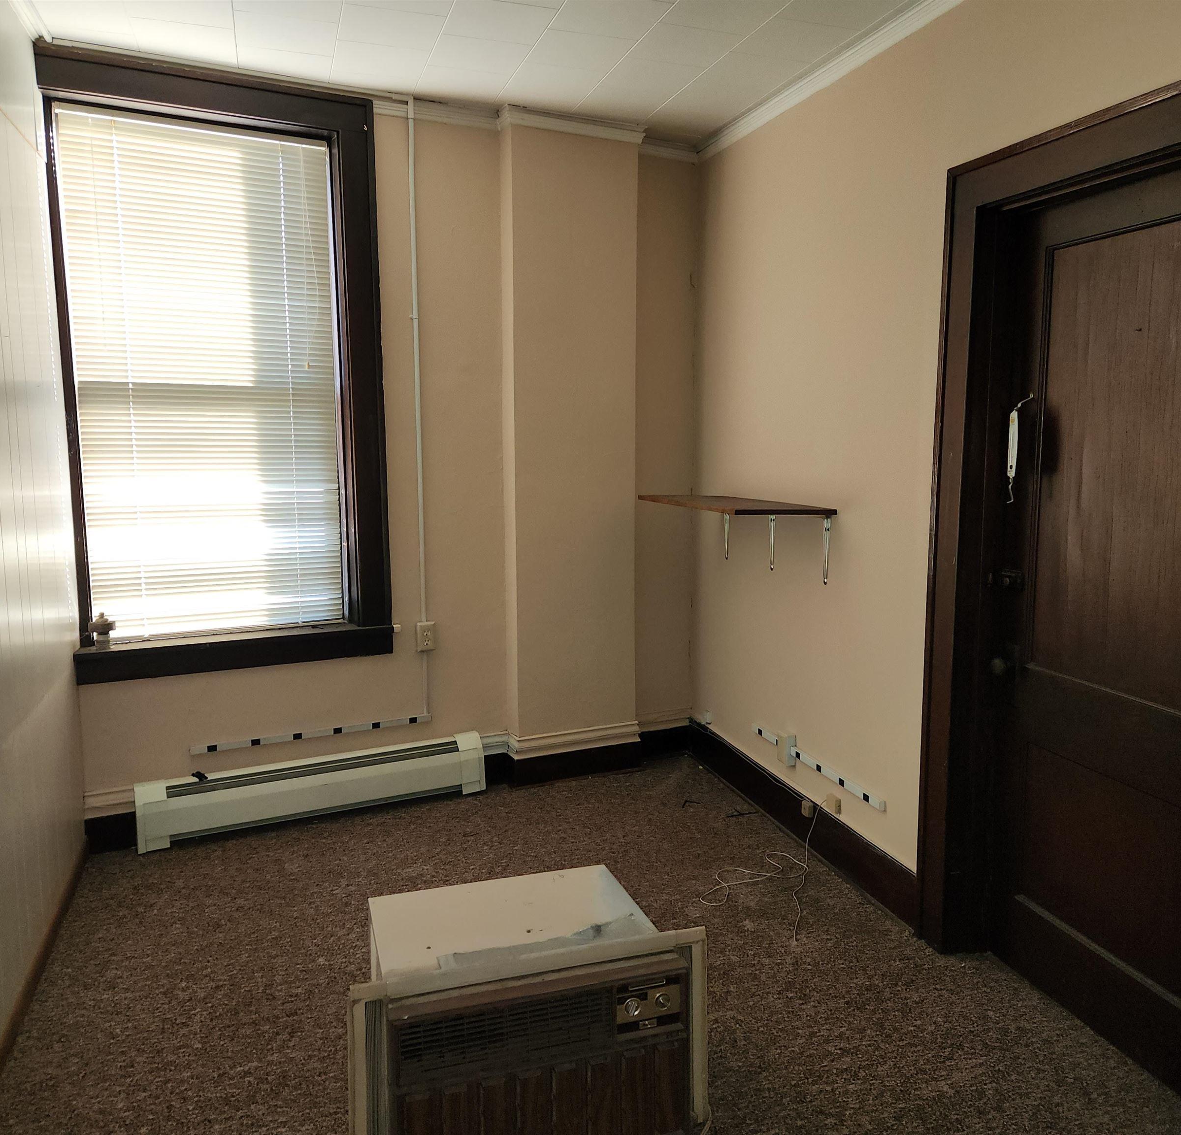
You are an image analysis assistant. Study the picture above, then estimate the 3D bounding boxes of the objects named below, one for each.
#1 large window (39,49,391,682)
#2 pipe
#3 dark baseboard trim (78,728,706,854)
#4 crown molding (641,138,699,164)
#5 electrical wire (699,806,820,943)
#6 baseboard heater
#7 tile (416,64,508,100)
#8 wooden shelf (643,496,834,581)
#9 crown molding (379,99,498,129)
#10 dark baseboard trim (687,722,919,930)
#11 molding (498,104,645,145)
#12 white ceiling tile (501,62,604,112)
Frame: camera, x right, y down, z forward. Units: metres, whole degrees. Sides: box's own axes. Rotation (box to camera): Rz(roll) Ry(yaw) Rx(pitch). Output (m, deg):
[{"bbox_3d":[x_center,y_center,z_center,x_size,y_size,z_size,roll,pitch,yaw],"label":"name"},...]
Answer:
[{"bbox_3d":[-1.298,-0.654,3.616,1.110,2.057,0.200,-4,9,-27],"label":"large window"},{"bbox_3d":[-0.671,-0.571,3.903,0.022,2.371,0.022,-4,9,-27],"label":"pipe"},{"bbox_3d":[-0.647,0.883,4.082,2.522,0.140,0.100,-4,9,-27],"label":"dark baseboard trim"},{"bbox_3d":[0.331,-1.787,4.291,0.340,0.072,0.045,-4,9,-28],"label":"crown molding"},{"bbox_3d":[0.629,0.993,3.360,0.550,0.190,0.630,-3,8,-17],"label":"electrical wire"},{"bbox_3d":[-1.034,0.850,3.895,1.330,0.228,0.085,-4,9,-28],"label":"baseboard heater"},{"bbox_3d":[-0.455,-1.705,3.543,0.300,0.018,0.305,-3,8,-17],"label":"tile"},{"bbox_3d":[0.499,-0.132,3.960,0.335,0.280,1.220,-3,8,-17],"label":"wooden shelf"},{"bbox_3d":[-0.567,-1.722,3.811,0.500,0.075,0.045,-4,9,-28],"label":"crown molding"},{"bbox_3d":[0.729,0.897,3.850,0.025,0.170,1.729,-3,8,-17],"label":"dark baseboard trim"},{"bbox_3d":[-0.062,-1.754,4.031,0.650,0.072,0.130,-4,9,-28],"label":"molding"},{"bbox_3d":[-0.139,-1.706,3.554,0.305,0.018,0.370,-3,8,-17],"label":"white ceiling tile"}]

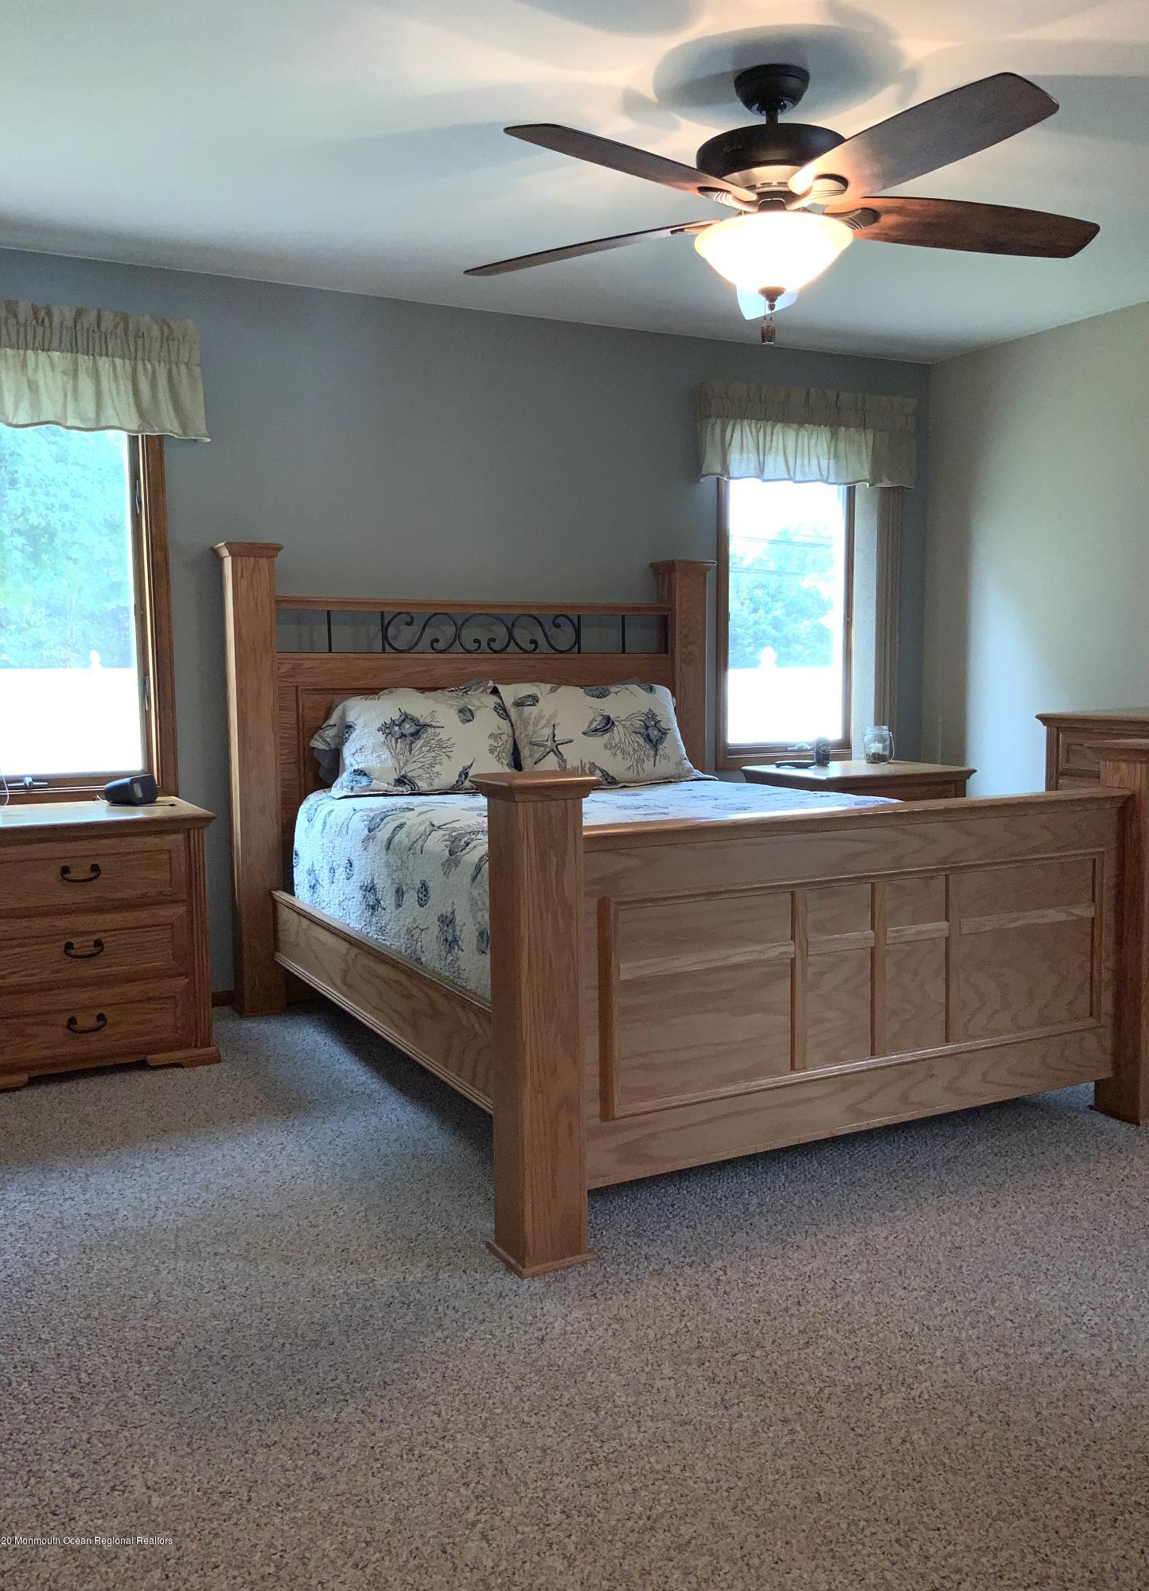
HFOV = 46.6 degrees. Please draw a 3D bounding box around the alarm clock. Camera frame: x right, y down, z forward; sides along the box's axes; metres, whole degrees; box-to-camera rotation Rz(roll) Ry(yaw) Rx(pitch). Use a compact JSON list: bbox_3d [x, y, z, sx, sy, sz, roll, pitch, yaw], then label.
[{"bbox_3d":[-1.366,-0.017,4.103,0.125,0.093,0.131,2,6,21],"label":"alarm clock"}]

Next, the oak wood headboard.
[{"bbox_3d":[-0.312,-0.089,4.750,1.839,1.513,0.176,-3,6,-28],"label":"oak wood headboard"}]

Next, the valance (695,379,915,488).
[{"bbox_3d":[0.942,-1.440,5.357,1.027,0.363,0.114,-3,6,-28],"label":"valance"}]

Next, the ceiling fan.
[{"bbox_3d":[0.430,-1.305,2.941,1.476,0.522,1.476,0,6,8],"label":"ceiling fan"}]

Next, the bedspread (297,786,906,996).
[{"bbox_3d":[0.187,0.201,3.846,1.515,0.380,1.964,-3,6,-28],"label":"bedspread"}]

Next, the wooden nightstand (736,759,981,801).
[{"bbox_3d":[1.102,0.252,5.274,0.715,0.709,0.590,-3,6,-28],"label":"wooden nightstand"}]

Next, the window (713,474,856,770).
[{"bbox_3d":[0.950,-0.780,5.533,0.885,1.280,0.113,-3,6,-28],"label":"window"}]

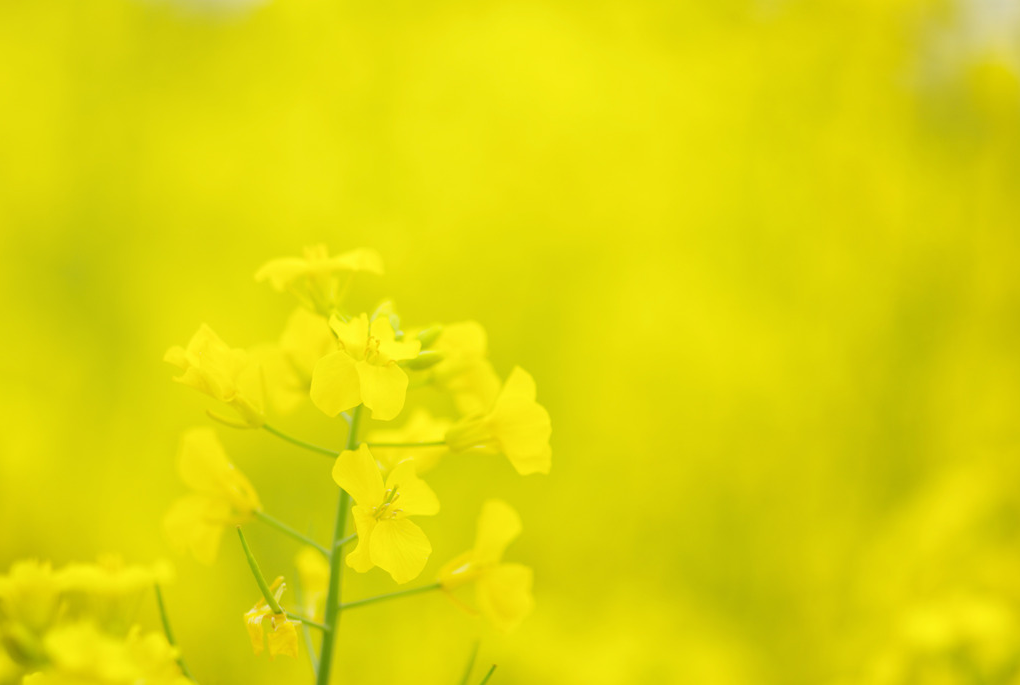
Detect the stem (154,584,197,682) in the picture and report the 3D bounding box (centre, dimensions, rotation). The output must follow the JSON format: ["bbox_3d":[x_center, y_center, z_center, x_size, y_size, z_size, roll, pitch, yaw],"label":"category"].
[{"bbox_3d":[-0.063,0.055,0.800,0.001,0.019,0.001,-22,0,0],"label":"stem"}]

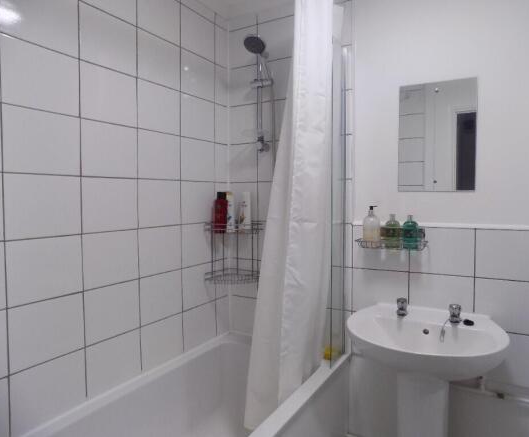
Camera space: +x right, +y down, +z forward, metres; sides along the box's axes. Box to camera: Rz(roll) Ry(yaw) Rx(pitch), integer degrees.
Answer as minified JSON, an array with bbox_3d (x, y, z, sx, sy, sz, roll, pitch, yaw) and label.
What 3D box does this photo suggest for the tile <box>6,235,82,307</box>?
[{"bbox_3d":[-0.699,0.160,1.246,0.010,0.198,0.248,2,3,30],"label":"tile"}]

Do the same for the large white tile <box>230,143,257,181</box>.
[{"bbox_3d":[-0.111,-0.288,2.048,0.182,0.200,0.010,1,3,30],"label":"large white tile"}]

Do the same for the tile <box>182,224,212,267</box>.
[{"bbox_3d":[-0.320,0.126,1.893,0.010,0.198,0.248,2,3,30],"label":"tile"}]

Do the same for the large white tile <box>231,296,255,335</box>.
[{"bbox_3d":[-0.111,0.530,2.106,0.187,0.197,0.010,1,3,30],"label":"large white tile"}]

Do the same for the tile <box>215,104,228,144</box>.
[{"bbox_3d":[-0.225,-0.482,2.022,0.010,0.197,0.113,1,3,30],"label":"tile"}]

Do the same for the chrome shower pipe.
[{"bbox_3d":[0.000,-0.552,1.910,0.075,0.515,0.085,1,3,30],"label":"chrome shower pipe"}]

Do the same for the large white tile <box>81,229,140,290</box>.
[{"bbox_3d":[-0.578,0.151,1.470,0.010,0.200,0.250,1,3,30],"label":"large white tile"}]

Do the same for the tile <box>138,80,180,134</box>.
[{"bbox_3d":[-0.448,-0.465,1.647,0.010,0.198,0.248,2,3,30],"label":"tile"}]

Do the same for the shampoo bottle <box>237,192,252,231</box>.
[{"bbox_3d":[-0.108,-0.034,2.005,0.066,0.200,0.045,0,3,8],"label":"shampoo bottle"}]

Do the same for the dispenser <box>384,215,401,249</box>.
[{"bbox_3d":[0.539,0.053,1.619,0.064,0.142,0.060,2,3,30],"label":"dispenser"}]

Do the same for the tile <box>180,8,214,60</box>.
[{"bbox_3d":[-0.320,-0.883,1.874,0.010,0.200,0.250,1,3,30],"label":"tile"}]

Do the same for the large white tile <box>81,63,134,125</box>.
[{"bbox_3d":[-0.568,-0.450,1.431,0.010,0.197,0.249,1,3,30],"label":"large white tile"}]

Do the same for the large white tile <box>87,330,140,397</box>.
[{"bbox_3d":[-0.574,0.542,1.477,0.010,0.188,0.248,2,3,30],"label":"large white tile"}]

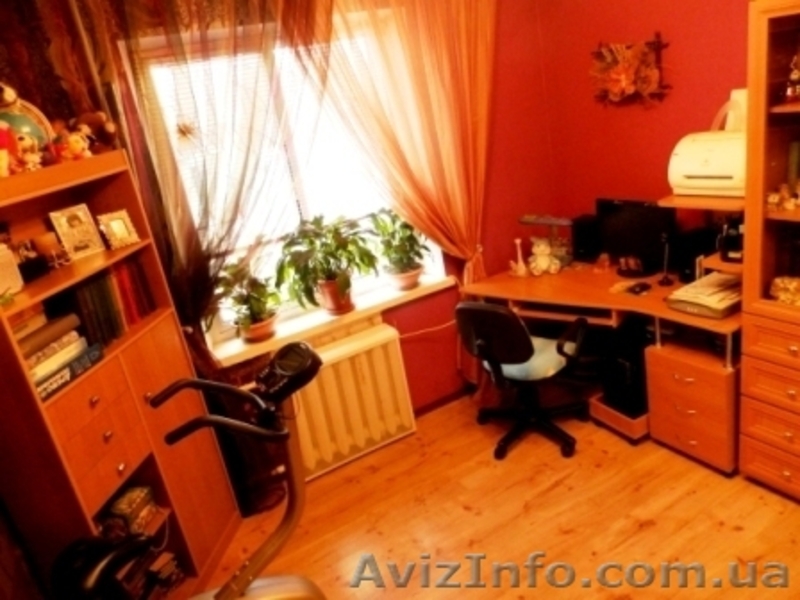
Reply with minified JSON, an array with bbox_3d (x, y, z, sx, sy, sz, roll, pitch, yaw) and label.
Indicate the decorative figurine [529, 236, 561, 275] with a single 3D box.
[{"bbox_3d":[0.865,-0.274,3.521,0.177,0.226,0.148,-2,21,23],"label":"decorative figurine"}]

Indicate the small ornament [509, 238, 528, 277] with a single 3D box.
[{"bbox_3d":[0.728,-0.281,3.602,0.094,0.231,0.118,-16,20,-15],"label":"small ornament"}]

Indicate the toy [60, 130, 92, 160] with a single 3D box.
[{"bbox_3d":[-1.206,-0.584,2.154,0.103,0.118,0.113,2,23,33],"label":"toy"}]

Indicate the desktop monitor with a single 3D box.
[{"bbox_3d":[1.318,-0.342,3.195,0.177,0.413,0.482,-20,21,-25],"label":"desktop monitor"}]

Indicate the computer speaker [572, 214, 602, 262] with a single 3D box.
[{"bbox_3d":[1.187,-0.377,3.588,0.162,0.261,0.162,-20,21,-25],"label":"computer speaker"}]

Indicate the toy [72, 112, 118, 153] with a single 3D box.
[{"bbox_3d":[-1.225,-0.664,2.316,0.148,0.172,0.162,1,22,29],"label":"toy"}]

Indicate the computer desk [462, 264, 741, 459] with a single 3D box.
[{"bbox_3d":[1.181,0.287,3.242,0.866,0.738,1.506,-20,21,-25],"label":"computer desk"}]

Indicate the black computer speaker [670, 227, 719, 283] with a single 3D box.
[{"bbox_3d":[1.583,-0.229,3.060,0.172,0.251,0.133,-15,18,-13],"label":"black computer speaker"}]

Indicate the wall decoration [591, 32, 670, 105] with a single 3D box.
[{"bbox_3d":[1.210,-1.221,3.041,0.059,0.359,0.453,-20,21,-25],"label":"wall decoration"}]

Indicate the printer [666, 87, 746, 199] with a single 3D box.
[{"bbox_3d":[1.387,-0.657,2.399,0.315,0.374,0.374,-20,21,-25],"label":"printer"}]

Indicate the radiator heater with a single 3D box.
[{"bbox_3d":[-0.272,0.568,3.253,0.699,0.640,0.148,-20,21,-25],"label":"radiator heater"}]

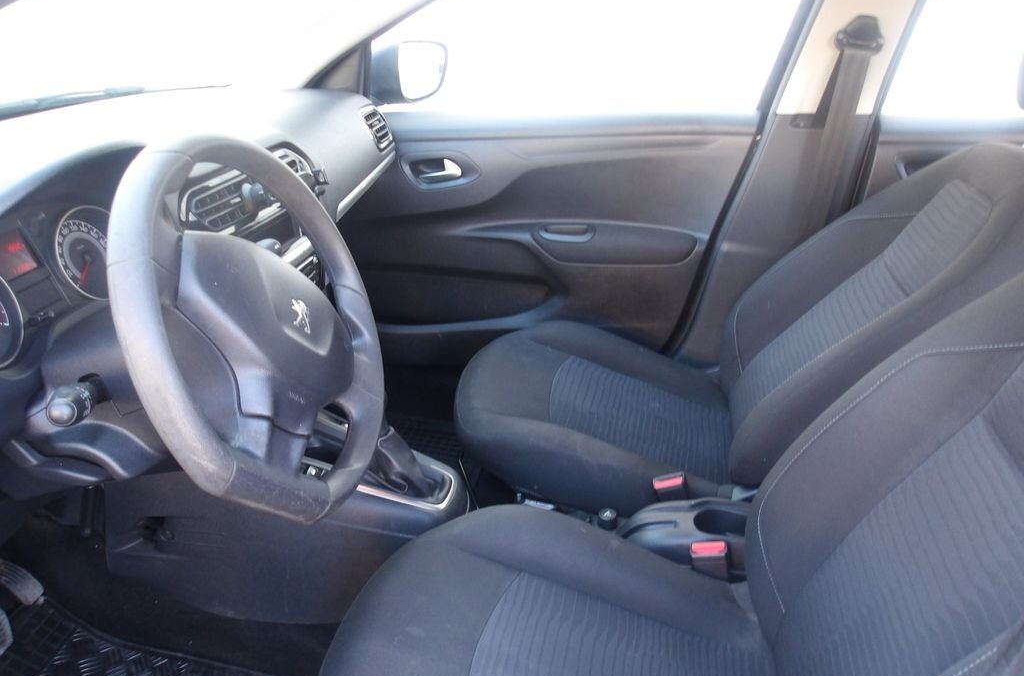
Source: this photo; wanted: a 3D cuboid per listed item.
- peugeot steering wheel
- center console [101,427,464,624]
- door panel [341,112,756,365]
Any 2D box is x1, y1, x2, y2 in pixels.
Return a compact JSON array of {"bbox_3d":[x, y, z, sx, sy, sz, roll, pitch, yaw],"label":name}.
[{"bbox_3d":[-0.242,-0.007,0.769,0.100,0.370,0.380,-17,-20,17],"label":"peugeot steering wheel"},{"bbox_3d":[-0.337,0.273,1.252,0.550,0.290,0.230,4,20,10],"label":"center console"},{"bbox_3d":[0.000,-0.182,1.743,0.980,0.590,0.130,4,20,10],"label":"door panel"}]

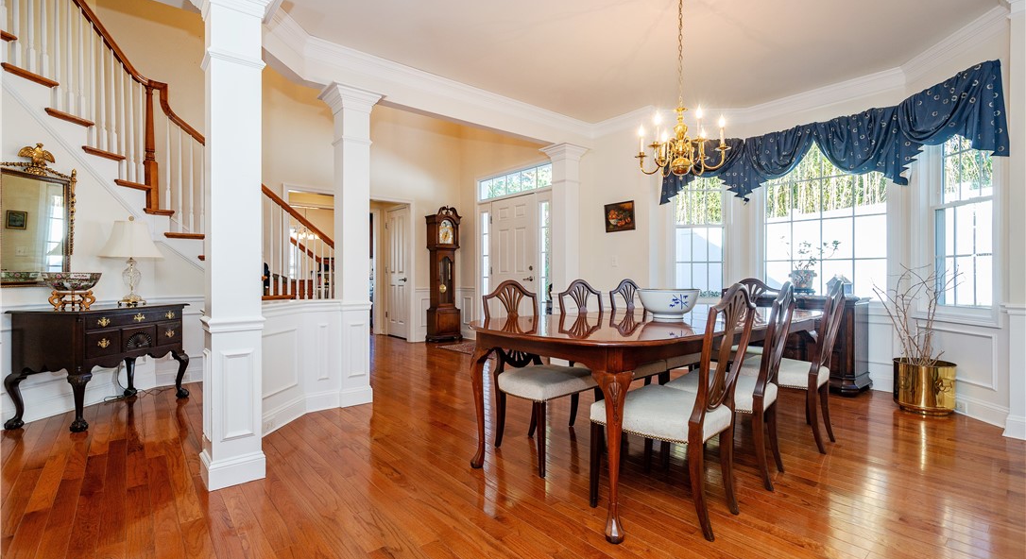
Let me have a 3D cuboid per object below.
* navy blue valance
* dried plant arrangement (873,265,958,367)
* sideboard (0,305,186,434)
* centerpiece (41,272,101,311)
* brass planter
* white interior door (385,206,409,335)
[{"bbox_3d":[2.621,-1.118,4.031,0.760,0.680,2.450,0,1,-39],"label":"navy blue valance"},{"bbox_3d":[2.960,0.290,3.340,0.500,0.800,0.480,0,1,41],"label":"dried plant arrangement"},{"bbox_3d":[-2.971,0.589,3.348,0.560,0.760,0.880,0,1,6],"label":"sideboard"},{"bbox_3d":[-2.980,0.080,3.090,0.285,0.250,0.285,0,0,-6],"label":"centerpiece"},{"bbox_3d":[3.042,0.791,3.372,0.355,0.356,0.355,0,1,-39],"label":"brass planter"},{"bbox_3d":[-1.842,-0.093,7.307,0.050,2.040,0.740,0,1,-39],"label":"white interior door"}]

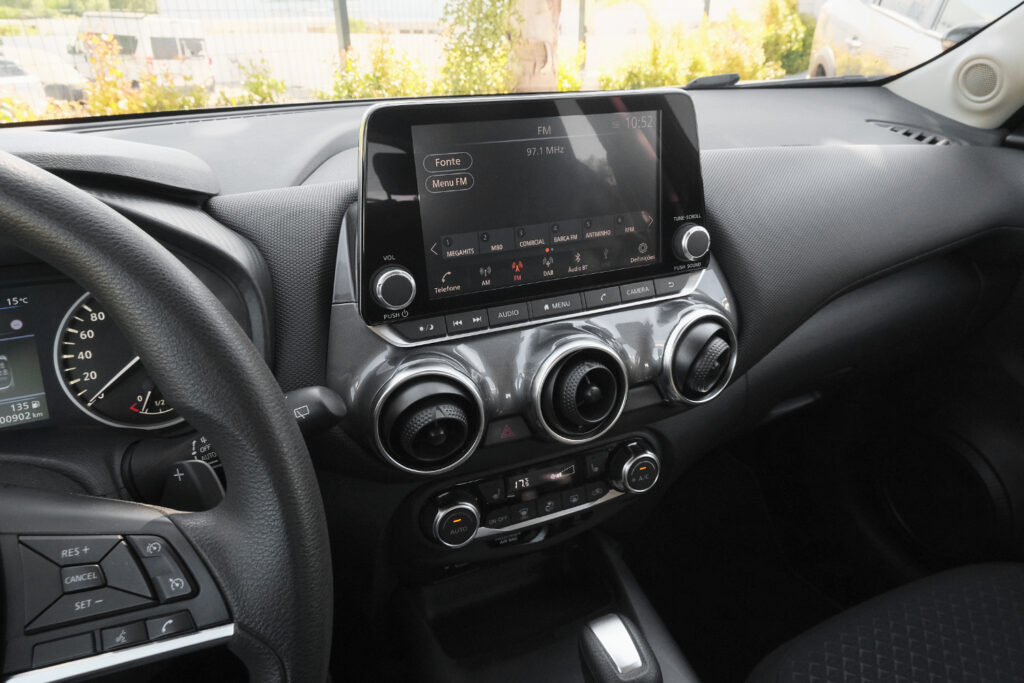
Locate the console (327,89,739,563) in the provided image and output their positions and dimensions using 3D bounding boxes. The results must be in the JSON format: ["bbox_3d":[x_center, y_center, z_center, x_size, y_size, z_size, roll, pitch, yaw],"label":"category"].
[{"bbox_3d":[0.025,-0.002,0.478,0.292,0.334,0.135,-11,27,-22],"label":"console"}]

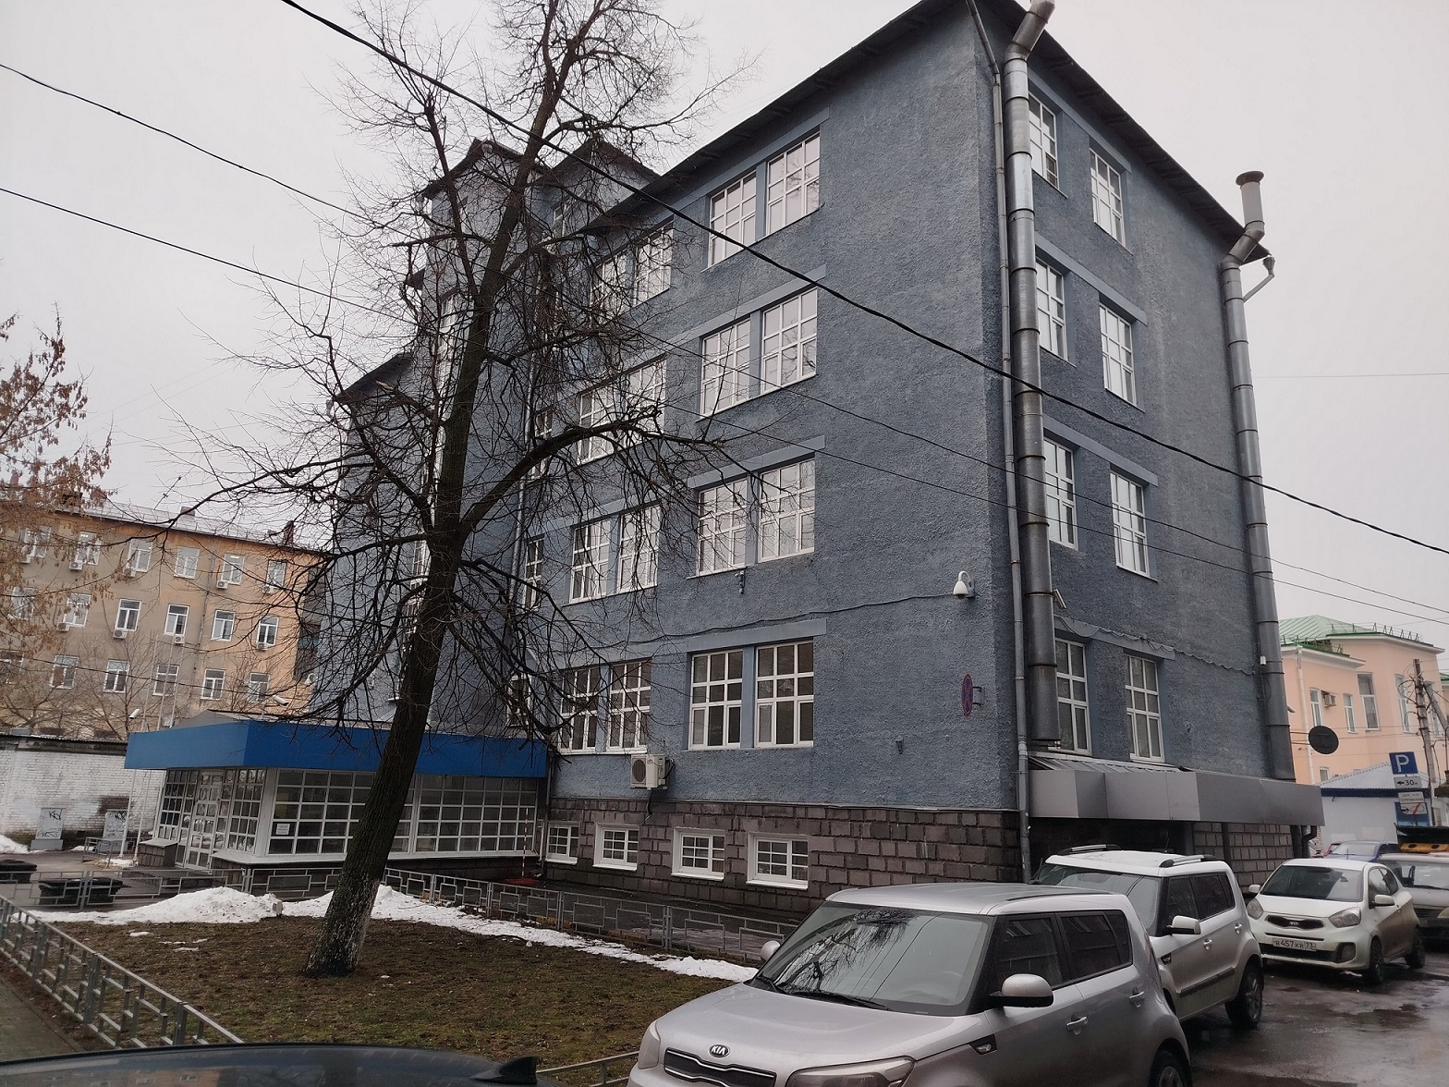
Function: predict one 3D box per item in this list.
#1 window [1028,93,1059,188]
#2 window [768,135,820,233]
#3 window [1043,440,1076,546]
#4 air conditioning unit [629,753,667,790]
[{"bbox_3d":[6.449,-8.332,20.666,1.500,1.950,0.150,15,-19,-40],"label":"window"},{"bbox_3d":[1.606,-8.211,23.071,0.140,1.938,1.719,15,-20,-41],"label":"window"},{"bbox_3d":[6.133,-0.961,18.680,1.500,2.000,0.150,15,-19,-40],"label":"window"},{"bbox_3d":[-1.616,5.001,22.004,0.350,0.690,0.900,15,-20,-41],"label":"air conditioning unit"}]

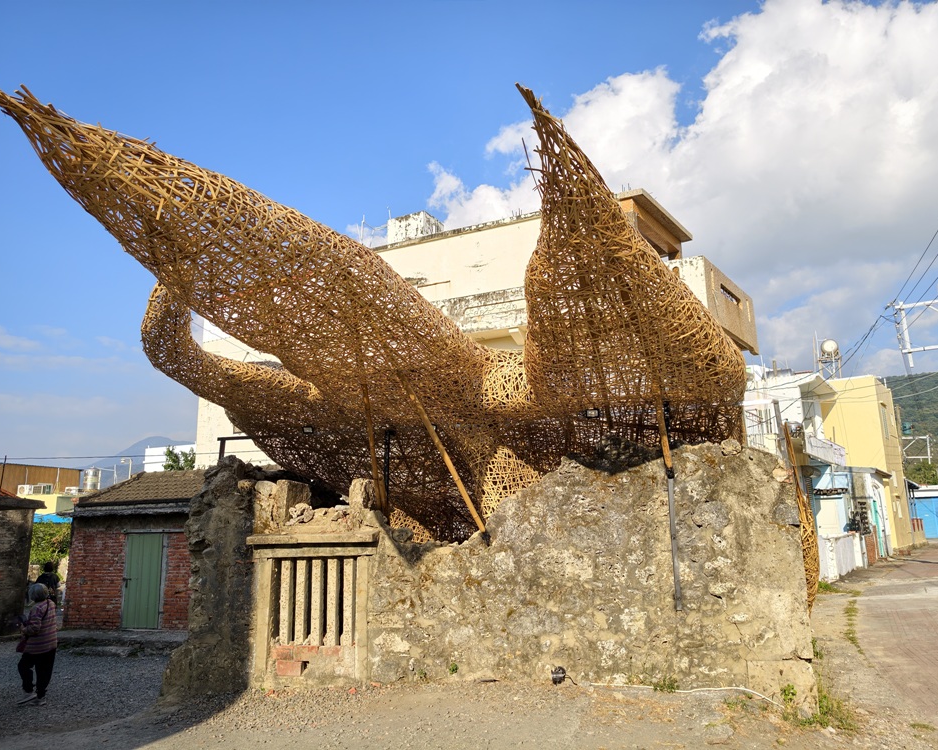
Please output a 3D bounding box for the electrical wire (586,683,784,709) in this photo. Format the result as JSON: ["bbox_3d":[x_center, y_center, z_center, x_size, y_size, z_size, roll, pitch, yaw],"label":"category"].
[{"bbox_3d":[1.844,2.708,5.995,1.600,0.060,0.420,-6,-12,23],"label":"electrical wire"}]

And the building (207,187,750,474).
[{"bbox_3d":[-0.559,0.939,21.725,17.000,10.200,4.800,-7,-13,28],"label":"building"}]

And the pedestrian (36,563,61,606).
[{"bbox_3d":[-7.990,4.364,13.039,0.500,1.620,0.320,0,-11,-6],"label":"pedestrian"}]

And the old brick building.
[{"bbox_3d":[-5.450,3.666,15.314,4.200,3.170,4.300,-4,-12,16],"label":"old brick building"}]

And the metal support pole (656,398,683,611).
[{"bbox_3d":[1.799,1.118,6.135,0.080,1.840,0.080,-1,-11,0],"label":"metal support pole"}]

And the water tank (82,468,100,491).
[{"bbox_3d":[-22.052,6.075,40.500,0.900,1.300,0.900,-1,-11,0],"label":"water tank"}]

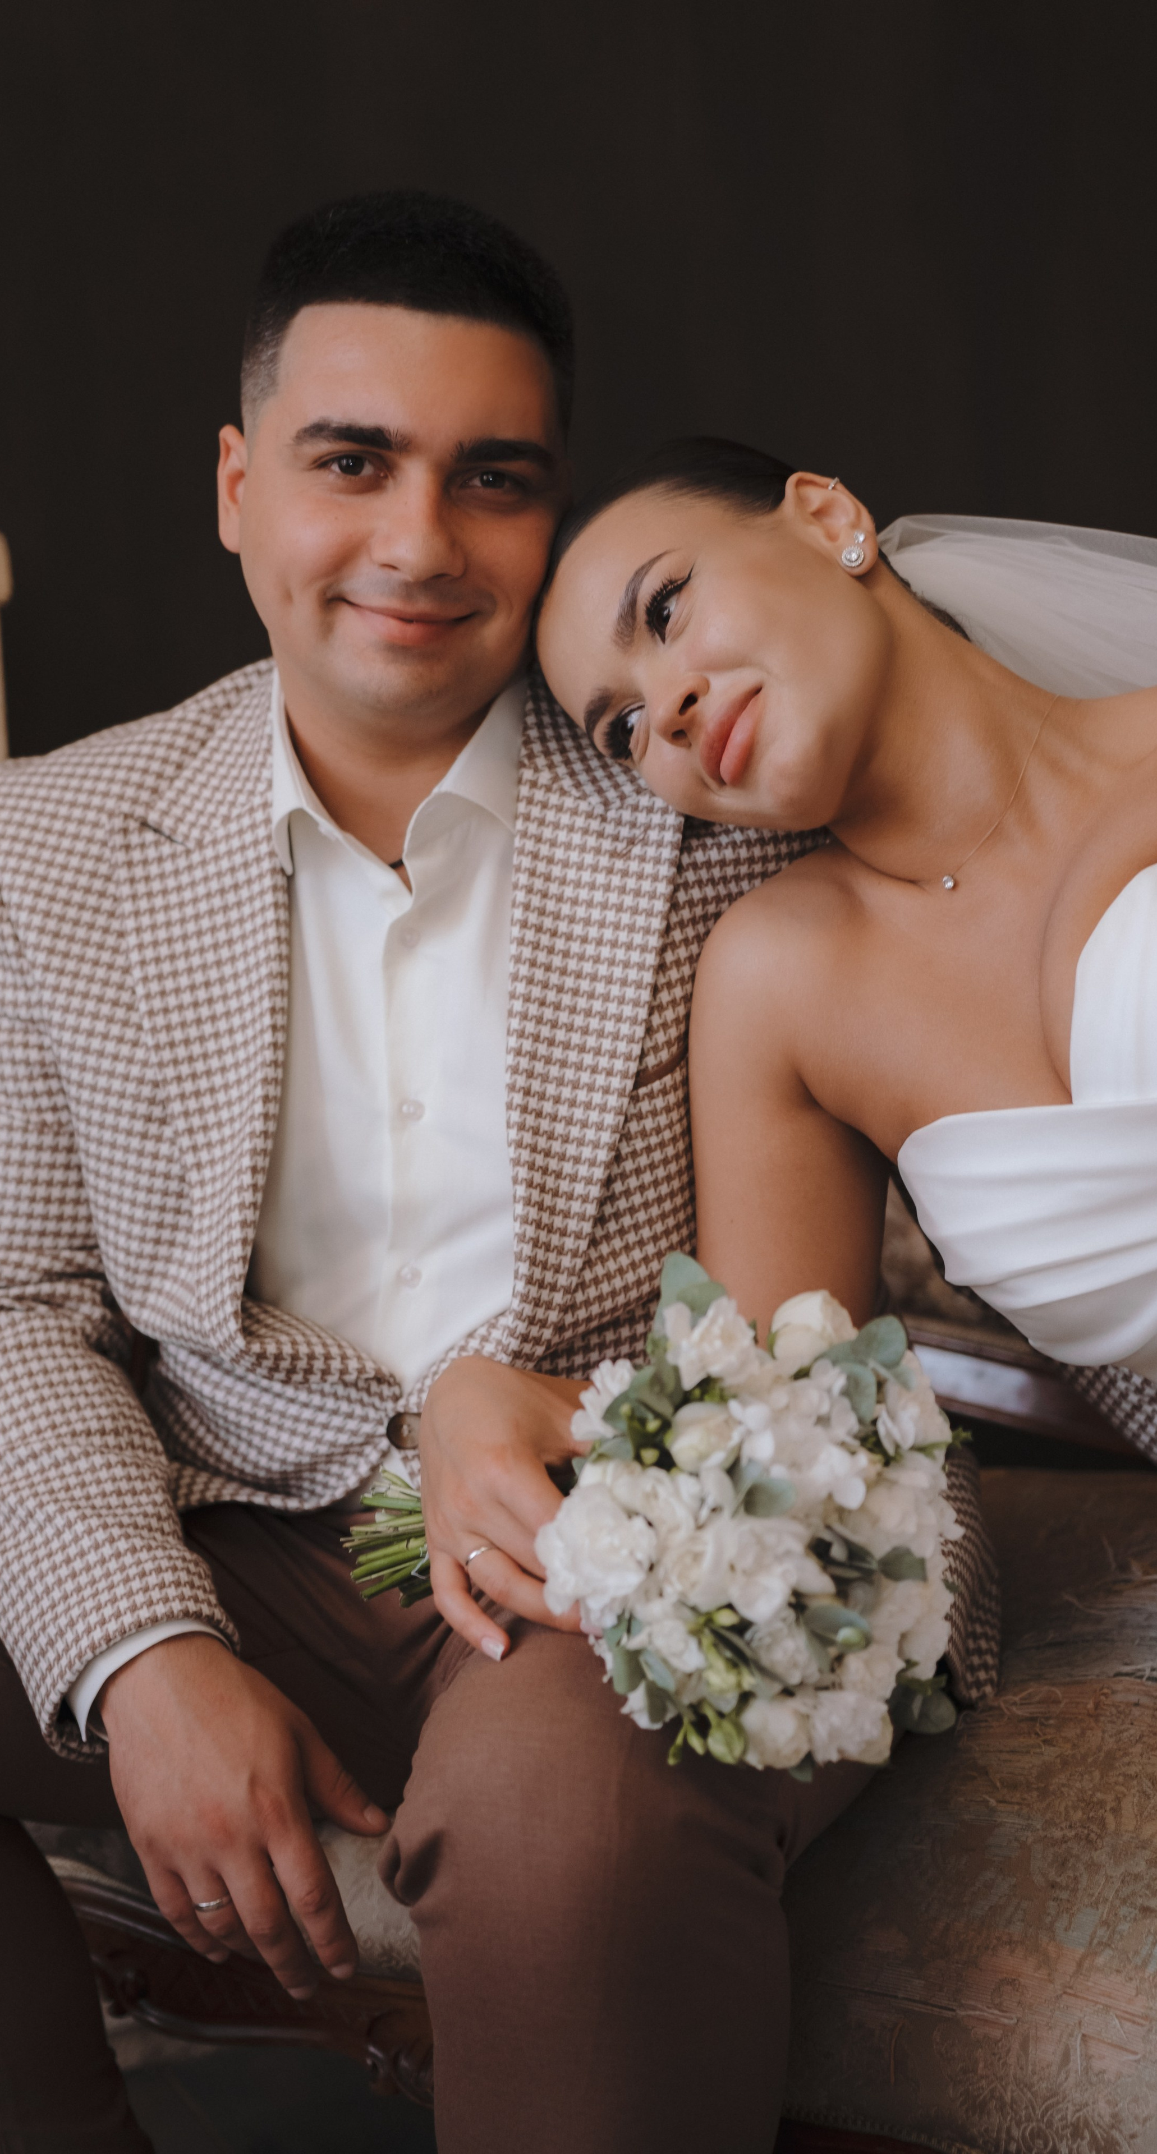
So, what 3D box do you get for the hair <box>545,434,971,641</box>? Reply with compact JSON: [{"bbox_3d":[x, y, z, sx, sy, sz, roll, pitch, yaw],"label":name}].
[{"bbox_3d":[0.090,-0.243,1.585,0.190,0.158,0.205,43,46,21],"label":"hair"}]

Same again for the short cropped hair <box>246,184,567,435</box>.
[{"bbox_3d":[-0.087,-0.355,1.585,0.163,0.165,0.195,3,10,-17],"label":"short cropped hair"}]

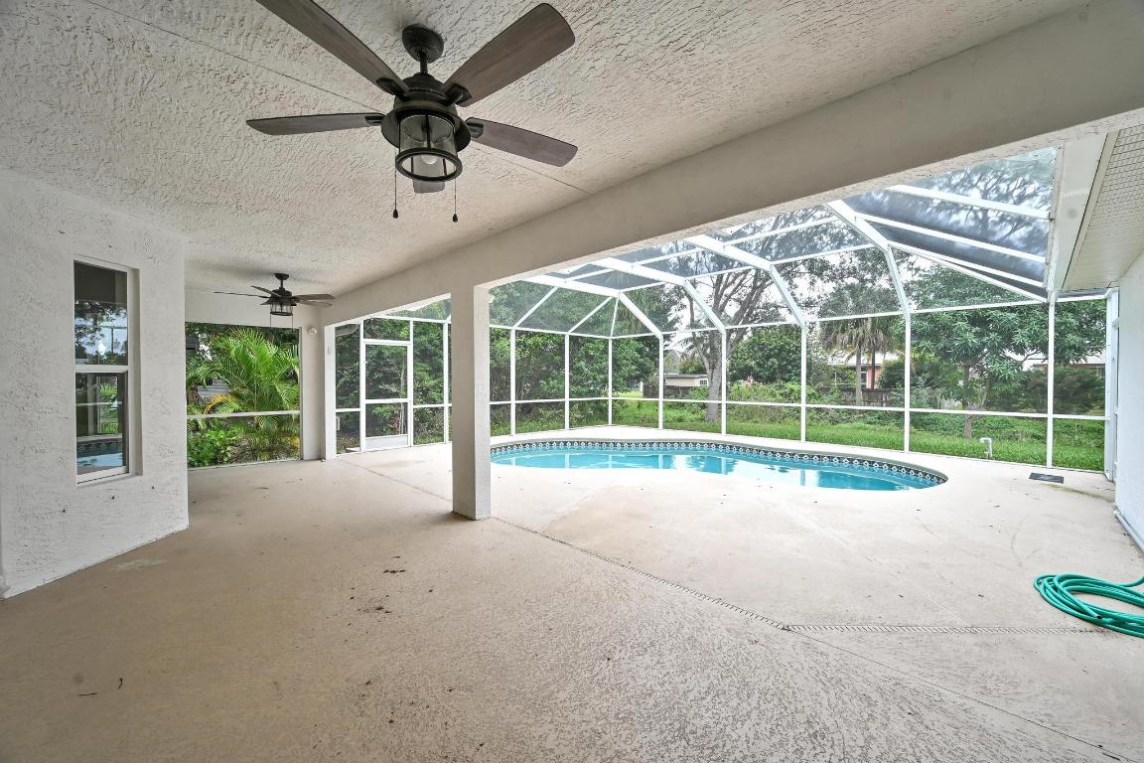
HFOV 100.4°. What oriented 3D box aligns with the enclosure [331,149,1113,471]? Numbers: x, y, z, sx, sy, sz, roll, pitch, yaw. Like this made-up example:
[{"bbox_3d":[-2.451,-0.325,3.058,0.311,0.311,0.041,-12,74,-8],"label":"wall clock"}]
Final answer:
[{"bbox_3d":[1.644,-0.408,7.383,7.500,3.360,9.250,0,1,-44],"label":"enclosure"}]

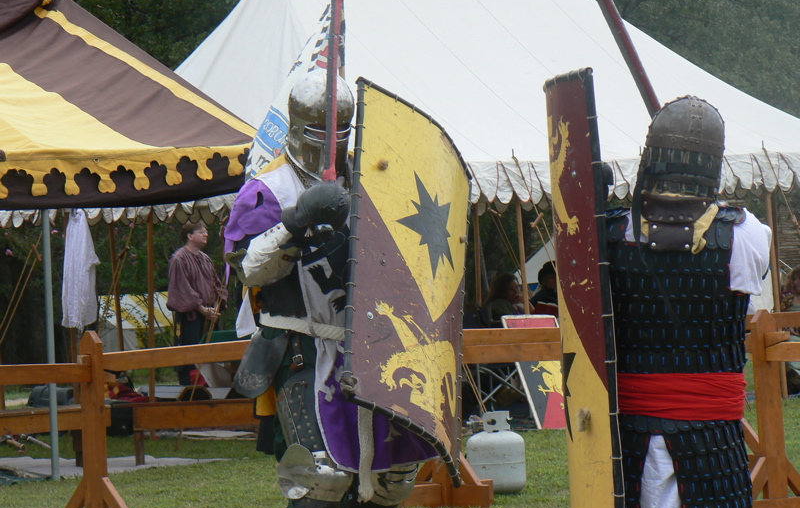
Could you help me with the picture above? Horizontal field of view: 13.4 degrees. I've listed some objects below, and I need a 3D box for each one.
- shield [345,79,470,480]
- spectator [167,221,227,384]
[{"bbox_3d":[0.068,0.079,10.980,0.116,1.194,0.682,-17,-37,28],"label":"shield"},{"bbox_3d":[-1.746,0.582,29.300,0.580,1.760,0.420,-2,0,-45],"label":"spectator"}]

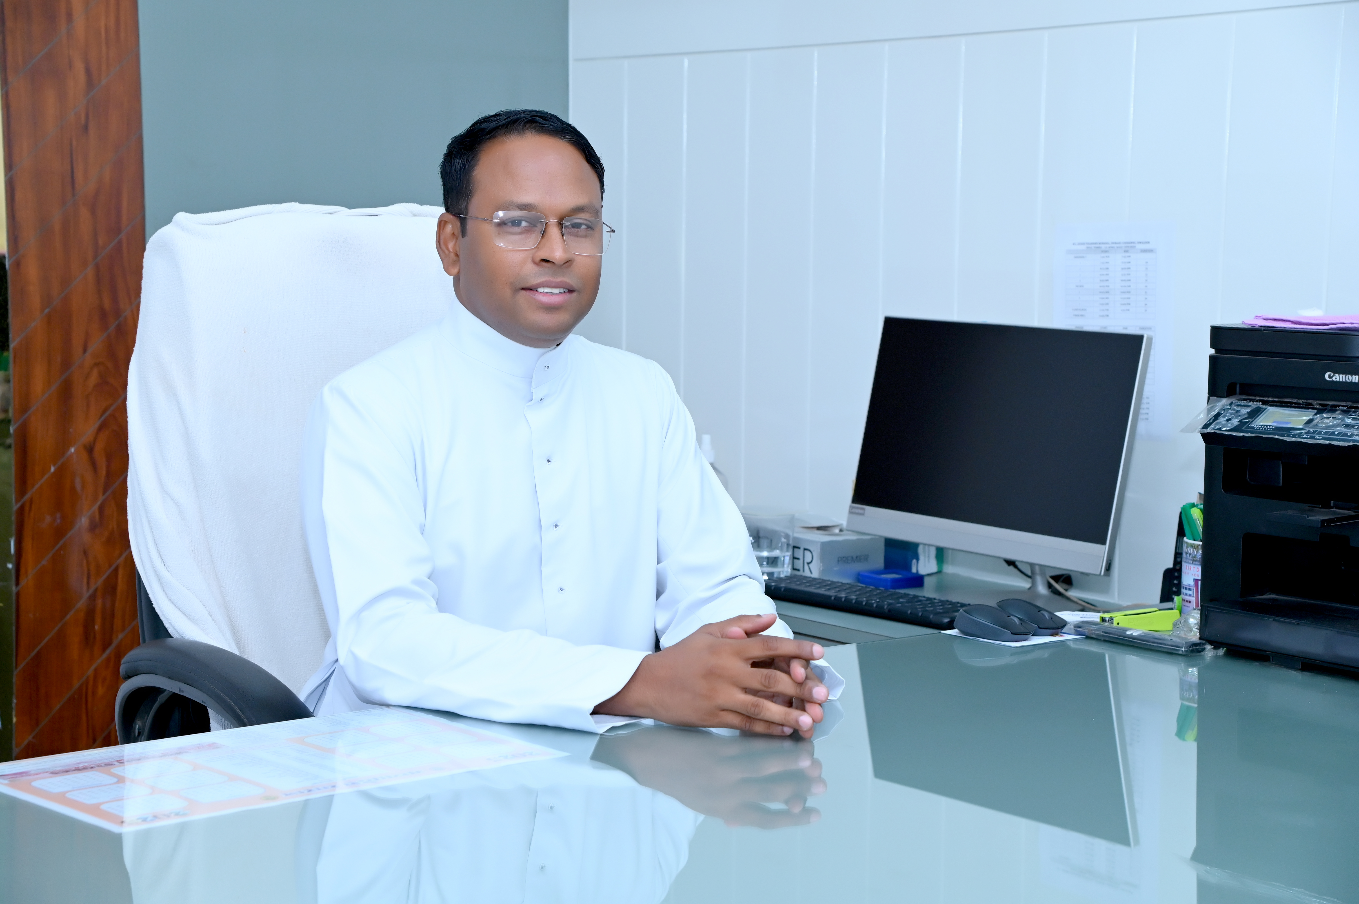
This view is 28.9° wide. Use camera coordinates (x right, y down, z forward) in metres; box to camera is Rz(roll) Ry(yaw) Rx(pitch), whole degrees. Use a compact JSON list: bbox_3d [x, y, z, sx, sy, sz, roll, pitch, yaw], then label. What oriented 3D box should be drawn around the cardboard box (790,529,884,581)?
[{"bbox_3d":[0.201,0.147,3.938,0.112,0.058,0.210,-2,6,-30],"label":"cardboard box"}]

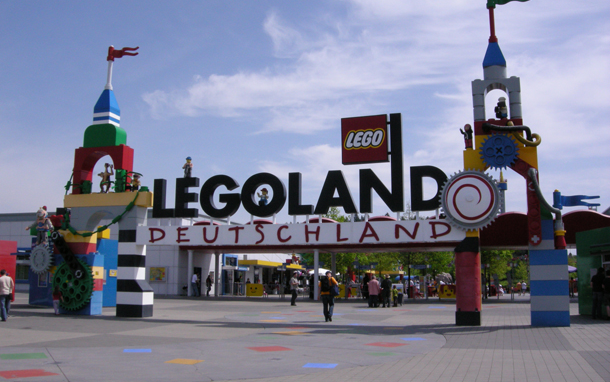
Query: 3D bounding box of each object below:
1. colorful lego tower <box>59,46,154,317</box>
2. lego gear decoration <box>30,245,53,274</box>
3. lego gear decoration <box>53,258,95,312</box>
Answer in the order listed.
[{"bbox_3d":[-8.047,-0.567,26.176,4.000,11.240,1.200,-2,-8,18],"label":"colorful lego tower"},{"bbox_3d":[-10.960,2.863,26.393,1.200,1.240,0.300,-2,-8,18],"label":"lego gear decoration"},{"bbox_3d":[-9.266,3.770,25.344,1.980,1.980,0.350,-2,-8,18],"label":"lego gear decoration"}]

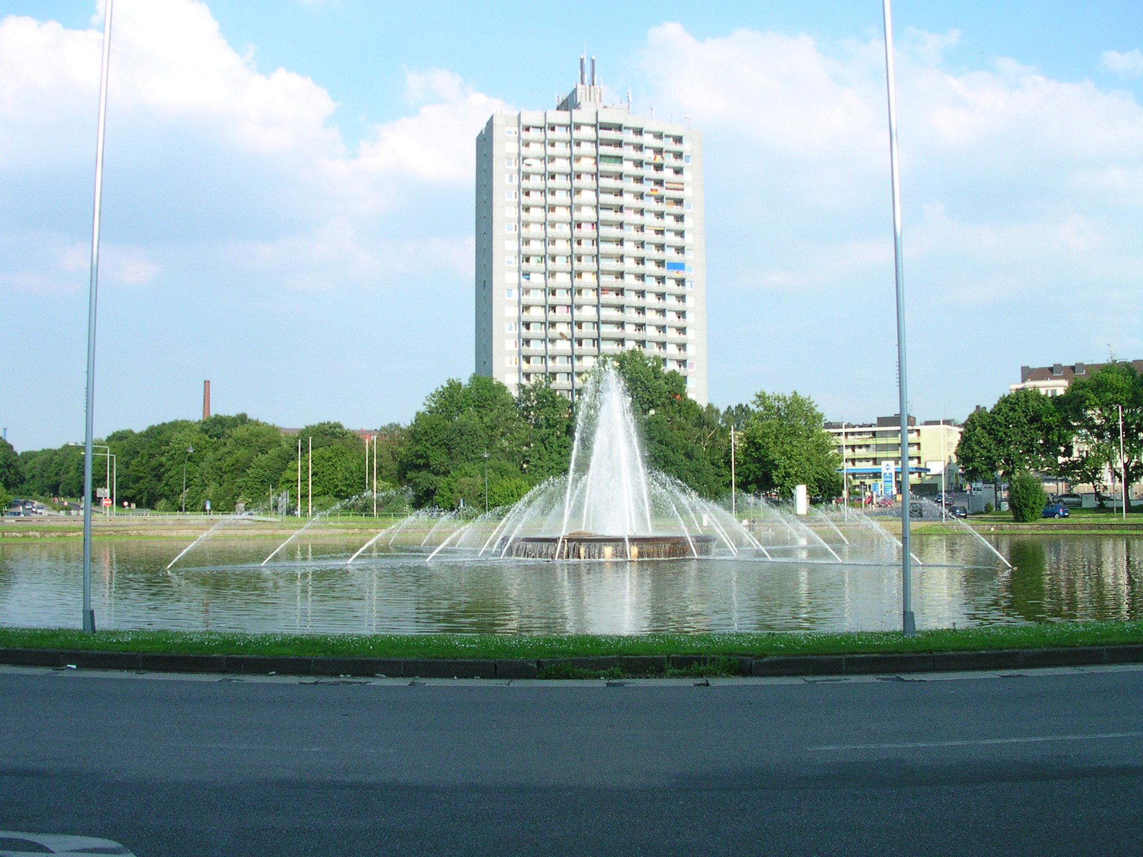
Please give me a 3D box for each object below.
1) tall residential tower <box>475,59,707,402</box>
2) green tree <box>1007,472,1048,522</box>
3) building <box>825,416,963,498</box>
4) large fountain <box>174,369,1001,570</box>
[{"bbox_3d":[3.702,-24.474,210.114,37.500,79.000,25.000,1,-4,-16],"label":"tall residential tower"},{"bbox_3d":[42.323,6.336,113.319,3.800,4.750,3.800,-2,-4,20],"label":"green tree"},{"bbox_3d":[65.527,6.569,255.116,32.000,15.500,14.000,-2,-4,29],"label":"building"},{"bbox_3d":[1.408,1.882,73.539,37.000,11.600,38.000,0,-4,3],"label":"large fountain"}]

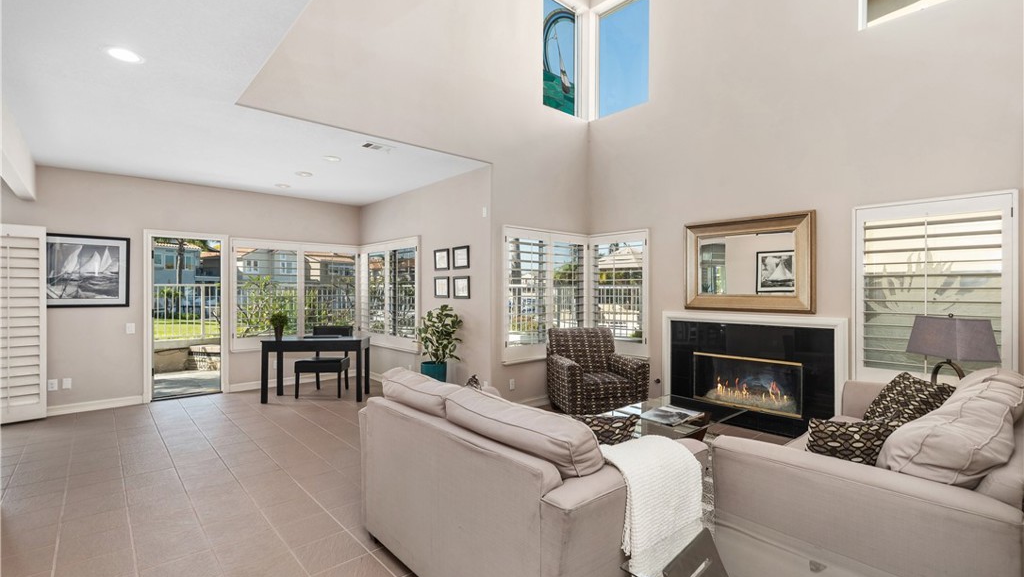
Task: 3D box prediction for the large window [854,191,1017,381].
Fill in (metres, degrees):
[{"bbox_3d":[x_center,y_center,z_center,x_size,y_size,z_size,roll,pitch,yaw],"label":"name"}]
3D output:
[{"bbox_3d":[3.277,0.070,3.589,0.080,1.540,0.950,0,0,-42],"label":"large window"}]

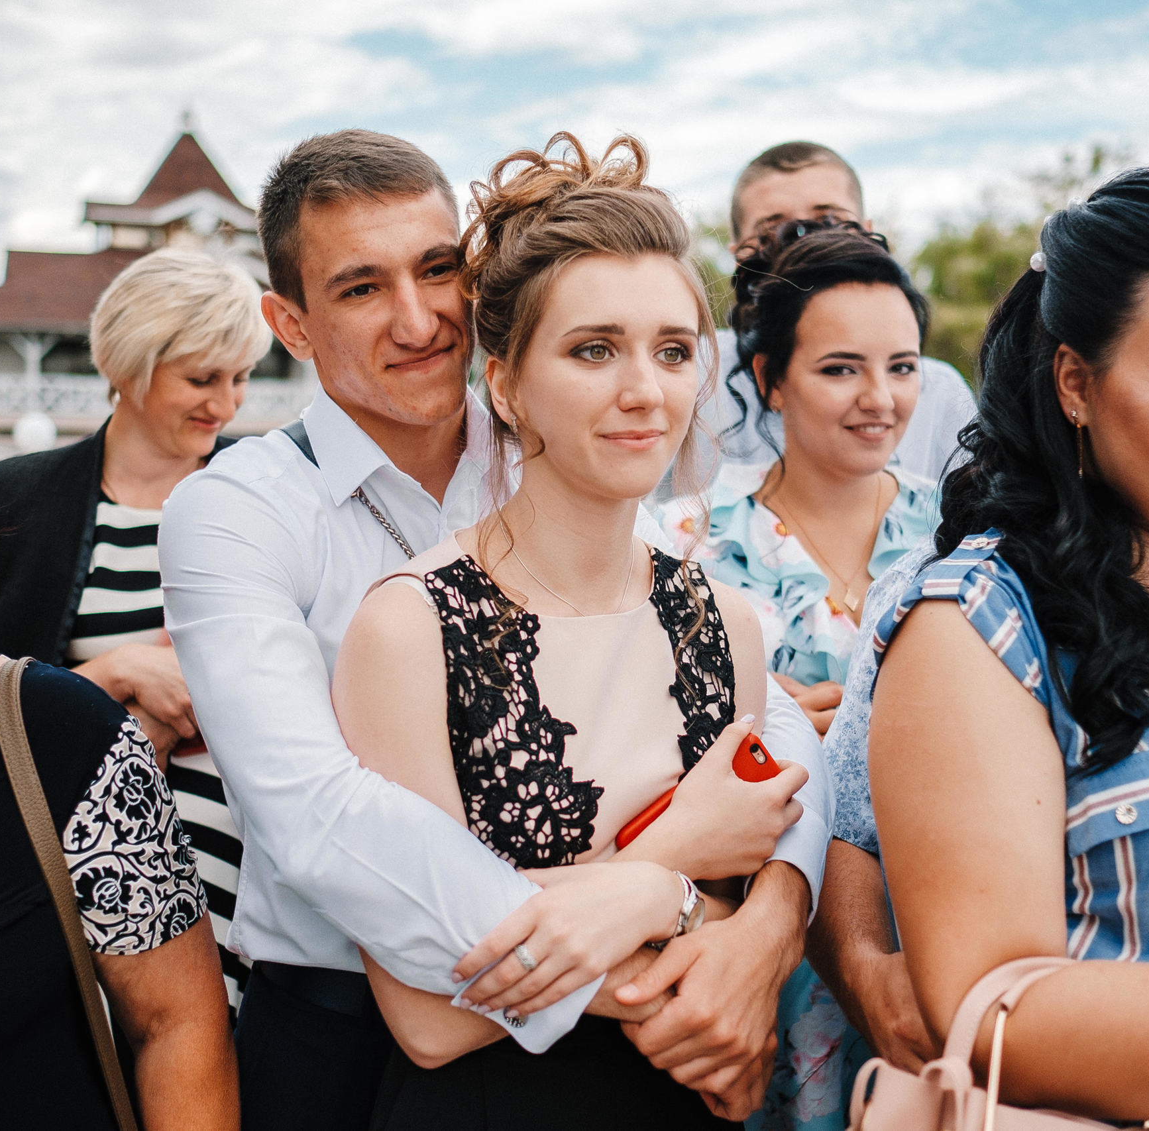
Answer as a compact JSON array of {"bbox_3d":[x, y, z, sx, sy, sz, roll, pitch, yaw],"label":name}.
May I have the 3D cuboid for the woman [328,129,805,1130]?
[{"bbox_3d":[-0.017,0.499,1.464,0.430,1.725,0.340,-2,7,-22],"label":"woman"}]

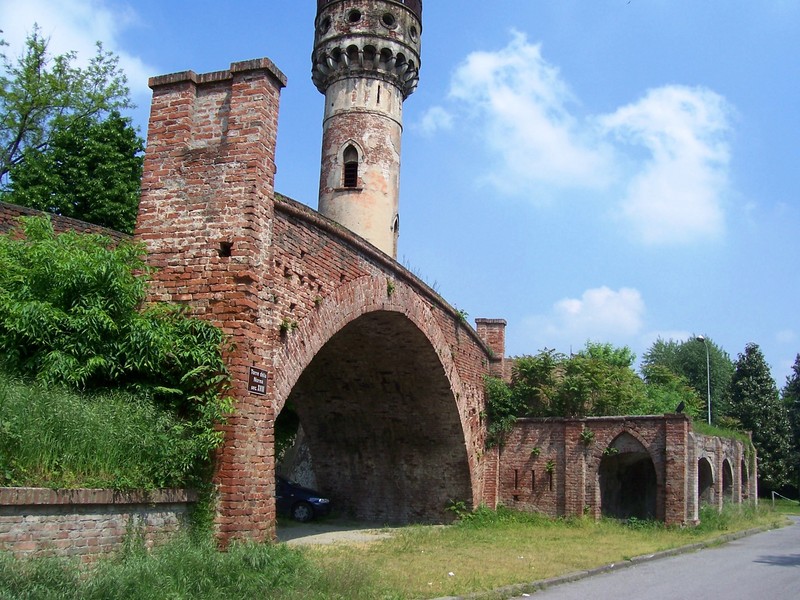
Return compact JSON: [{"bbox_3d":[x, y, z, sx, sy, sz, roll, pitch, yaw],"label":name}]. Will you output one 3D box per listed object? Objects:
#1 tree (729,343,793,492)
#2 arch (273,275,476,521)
[{"bbox_3d":[23.780,7.836,51.967,4.200,10.100,4.200,-2,-12,24],"label":"tree"},{"bbox_3d":[-2.067,2.479,17.803,4.600,5.450,12.800,-1,-12,20],"label":"arch"}]

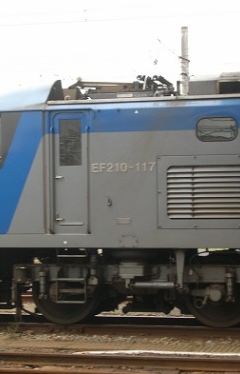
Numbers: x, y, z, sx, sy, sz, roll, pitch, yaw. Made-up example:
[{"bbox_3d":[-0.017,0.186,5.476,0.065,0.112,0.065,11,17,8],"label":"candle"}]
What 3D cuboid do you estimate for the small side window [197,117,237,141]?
[{"bbox_3d":[1.426,-0.844,13.744,0.605,0.363,0.050,-1,-1,15],"label":"small side window"}]

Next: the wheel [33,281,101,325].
[{"bbox_3d":[-0.839,1.655,15.188,1.130,1.130,0.140,-1,-1,15],"label":"wheel"}]

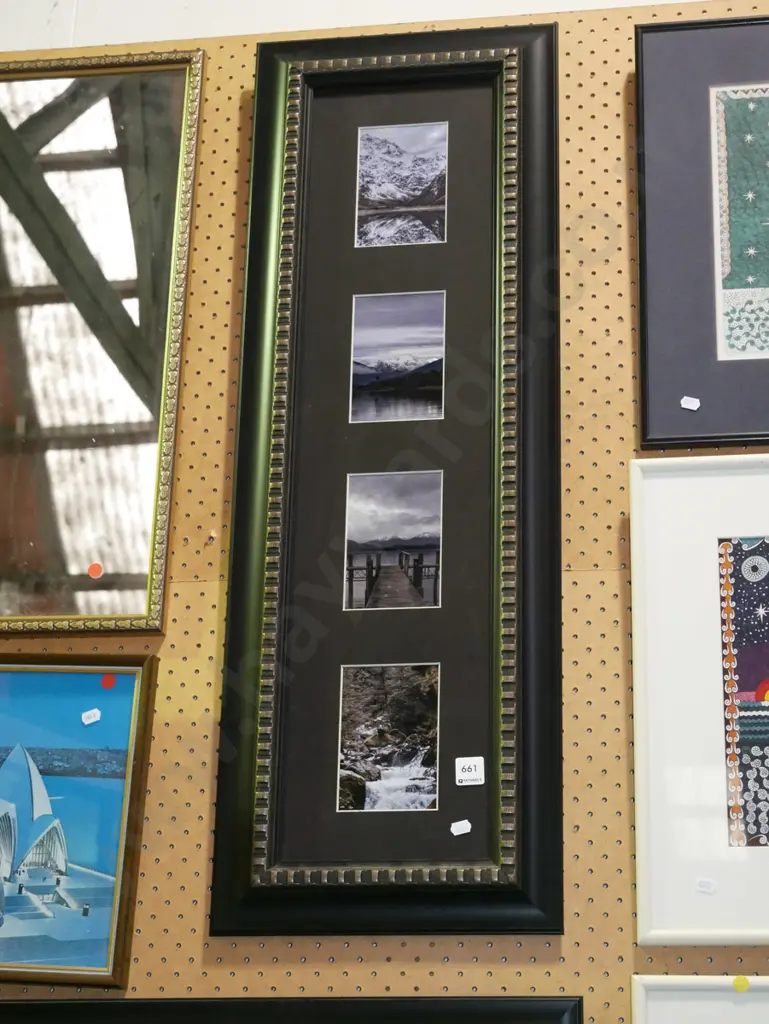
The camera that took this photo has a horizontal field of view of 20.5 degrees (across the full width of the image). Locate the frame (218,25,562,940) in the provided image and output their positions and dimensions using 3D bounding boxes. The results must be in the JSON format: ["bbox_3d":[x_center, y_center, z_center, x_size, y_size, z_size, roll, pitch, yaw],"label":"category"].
[{"bbox_3d":[0.011,-0.062,2.013,0.310,0.916,0.030,-2,-22,9],"label":"frame"}]

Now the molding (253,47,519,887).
[{"bbox_3d":[0.010,-0.066,2.014,0.236,0.848,0.020,-2,-22,9],"label":"molding"}]

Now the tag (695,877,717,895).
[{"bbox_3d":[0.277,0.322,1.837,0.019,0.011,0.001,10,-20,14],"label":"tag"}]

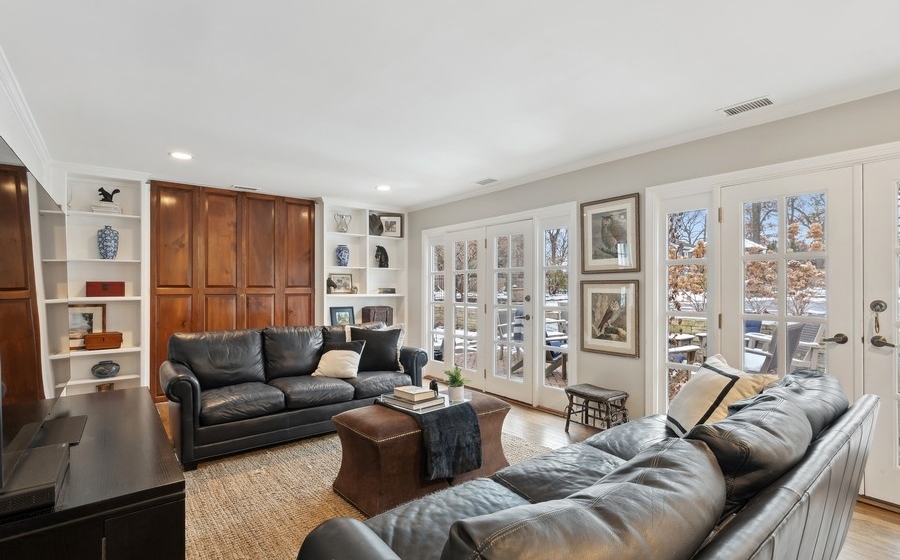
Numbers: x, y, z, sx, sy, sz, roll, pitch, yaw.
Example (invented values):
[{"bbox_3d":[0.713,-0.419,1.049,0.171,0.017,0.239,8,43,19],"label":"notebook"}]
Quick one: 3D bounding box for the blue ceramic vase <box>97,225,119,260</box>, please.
[{"bbox_3d":[-3.699,-0.410,4.320,0.185,0.385,0.185,0,0,-38],"label":"blue ceramic vase"}]

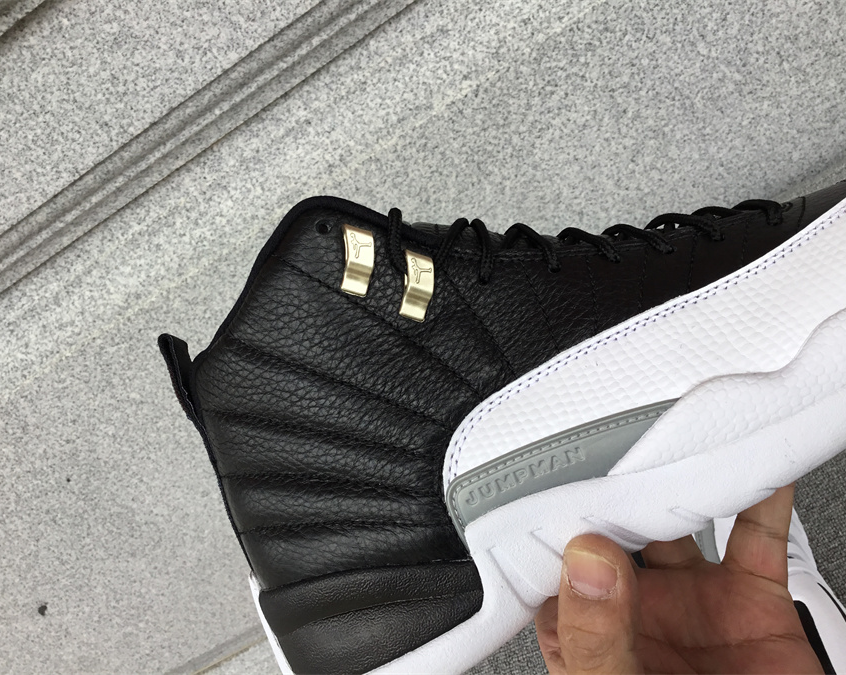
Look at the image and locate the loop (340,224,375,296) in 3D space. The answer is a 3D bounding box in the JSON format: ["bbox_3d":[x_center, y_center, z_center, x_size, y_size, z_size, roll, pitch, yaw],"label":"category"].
[{"bbox_3d":[-0.023,-0.027,0.282,0.006,0.010,0.024,155,119,-62],"label":"loop"}]

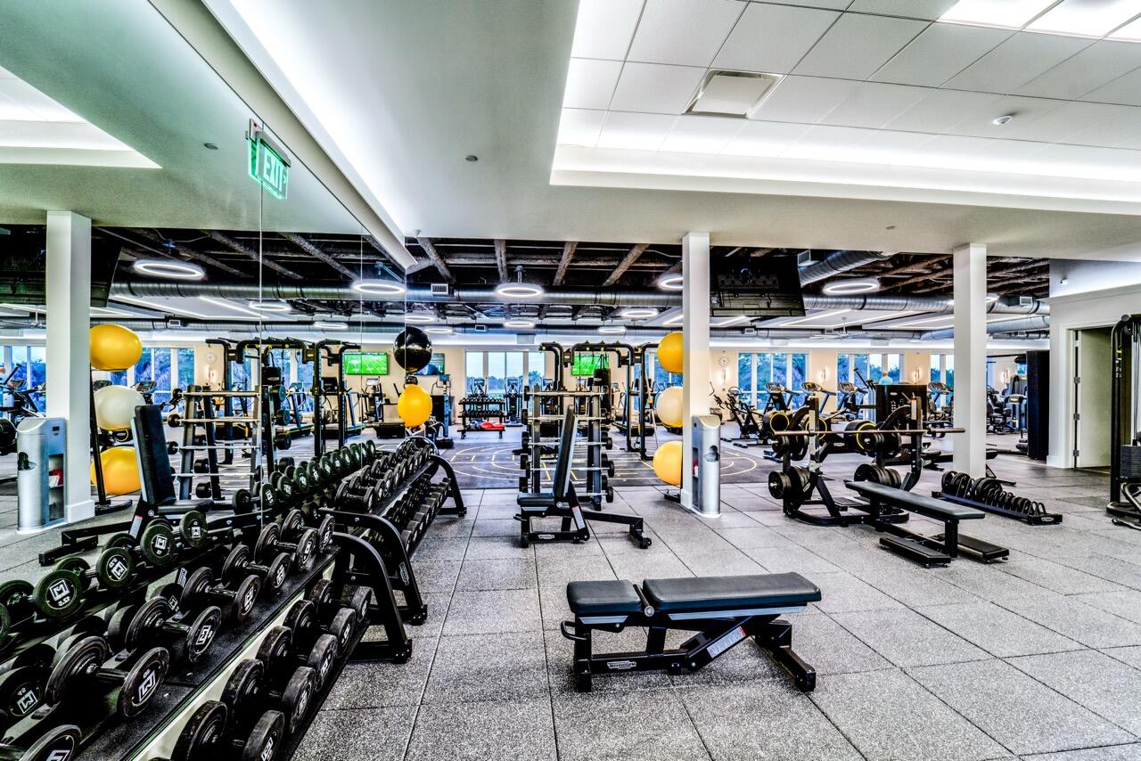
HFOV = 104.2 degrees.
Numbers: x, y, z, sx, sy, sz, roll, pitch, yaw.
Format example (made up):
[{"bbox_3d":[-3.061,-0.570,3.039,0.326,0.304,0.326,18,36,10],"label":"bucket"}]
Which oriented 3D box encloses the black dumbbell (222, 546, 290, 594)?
[{"bbox_3d":[-1.369,0.816,1.946,0.215,0.140,0.140,17,-4,-12],"label":"black dumbbell"}]

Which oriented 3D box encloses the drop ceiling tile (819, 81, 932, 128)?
[{"bbox_3d":[2.516,-2.277,3.690,0.615,0.020,0.580,0,0,-7],"label":"drop ceiling tile"}]

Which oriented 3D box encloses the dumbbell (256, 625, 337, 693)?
[{"bbox_3d":[-1.086,1.115,1.782,0.230,0.195,0.195,16,-3,-8],"label":"dumbbell"}]

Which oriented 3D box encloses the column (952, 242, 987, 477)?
[{"bbox_3d":[5.431,-0.126,6.069,0.260,3.433,0.250,0,-1,-7],"label":"column"}]

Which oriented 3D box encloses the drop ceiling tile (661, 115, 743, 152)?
[{"bbox_3d":[1.213,-2.272,4.101,0.615,0.020,0.575,0,0,-7],"label":"drop ceiling tile"}]

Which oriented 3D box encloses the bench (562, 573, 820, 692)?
[{"bbox_3d":[0.614,1.313,2.352,1.330,0.460,0.450,0,0,-7],"label":"bench"}]

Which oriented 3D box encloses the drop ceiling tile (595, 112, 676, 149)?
[{"bbox_3d":[0.598,-2.278,4.038,0.620,0.020,0.580,0,0,-7],"label":"drop ceiling tile"}]

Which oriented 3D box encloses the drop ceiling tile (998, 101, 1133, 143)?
[{"bbox_3d":[4.444,-2.301,3.967,0.615,0.020,0.590,0,-1,-7],"label":"drop ceiling tile"}]

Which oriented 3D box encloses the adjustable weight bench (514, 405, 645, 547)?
[{"bbox_3d":[0.114,0.916,4.302,1.272,1.302,0.467,0,0,-7],"label":"adjustable weight bench"}]

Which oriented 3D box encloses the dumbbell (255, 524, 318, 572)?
[{"bbox_3d":[-1.279,0.749,2.010,0.195,0.172,0.172,14,-3,-8],"label":"dumbbell"}]

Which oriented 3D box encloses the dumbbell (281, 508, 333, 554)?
[{"bbox_3d":[-1.349,0.782,2.298,0.190,0.178,0.178,15,-2,-7],"label":"dumbbell"}]

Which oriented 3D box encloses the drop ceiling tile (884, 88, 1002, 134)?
[{"bbox_3d":[3.133,-2.277,3.765,0.615,0.020,0.580,0,0,-7],"label":"drop ceiling tile"}]

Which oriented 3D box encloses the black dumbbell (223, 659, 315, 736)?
[{"bbox_3d":[-1.113,1.175,1.653,0.235,0.200,0.200,14,-2,-7],"label":"black dumbbell"}]

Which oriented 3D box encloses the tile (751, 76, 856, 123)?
[{"bbox_3d":[1.923,-2.305,3.653,0.615,0.020,0.590,0,-1,-7],"label":"tile"}]

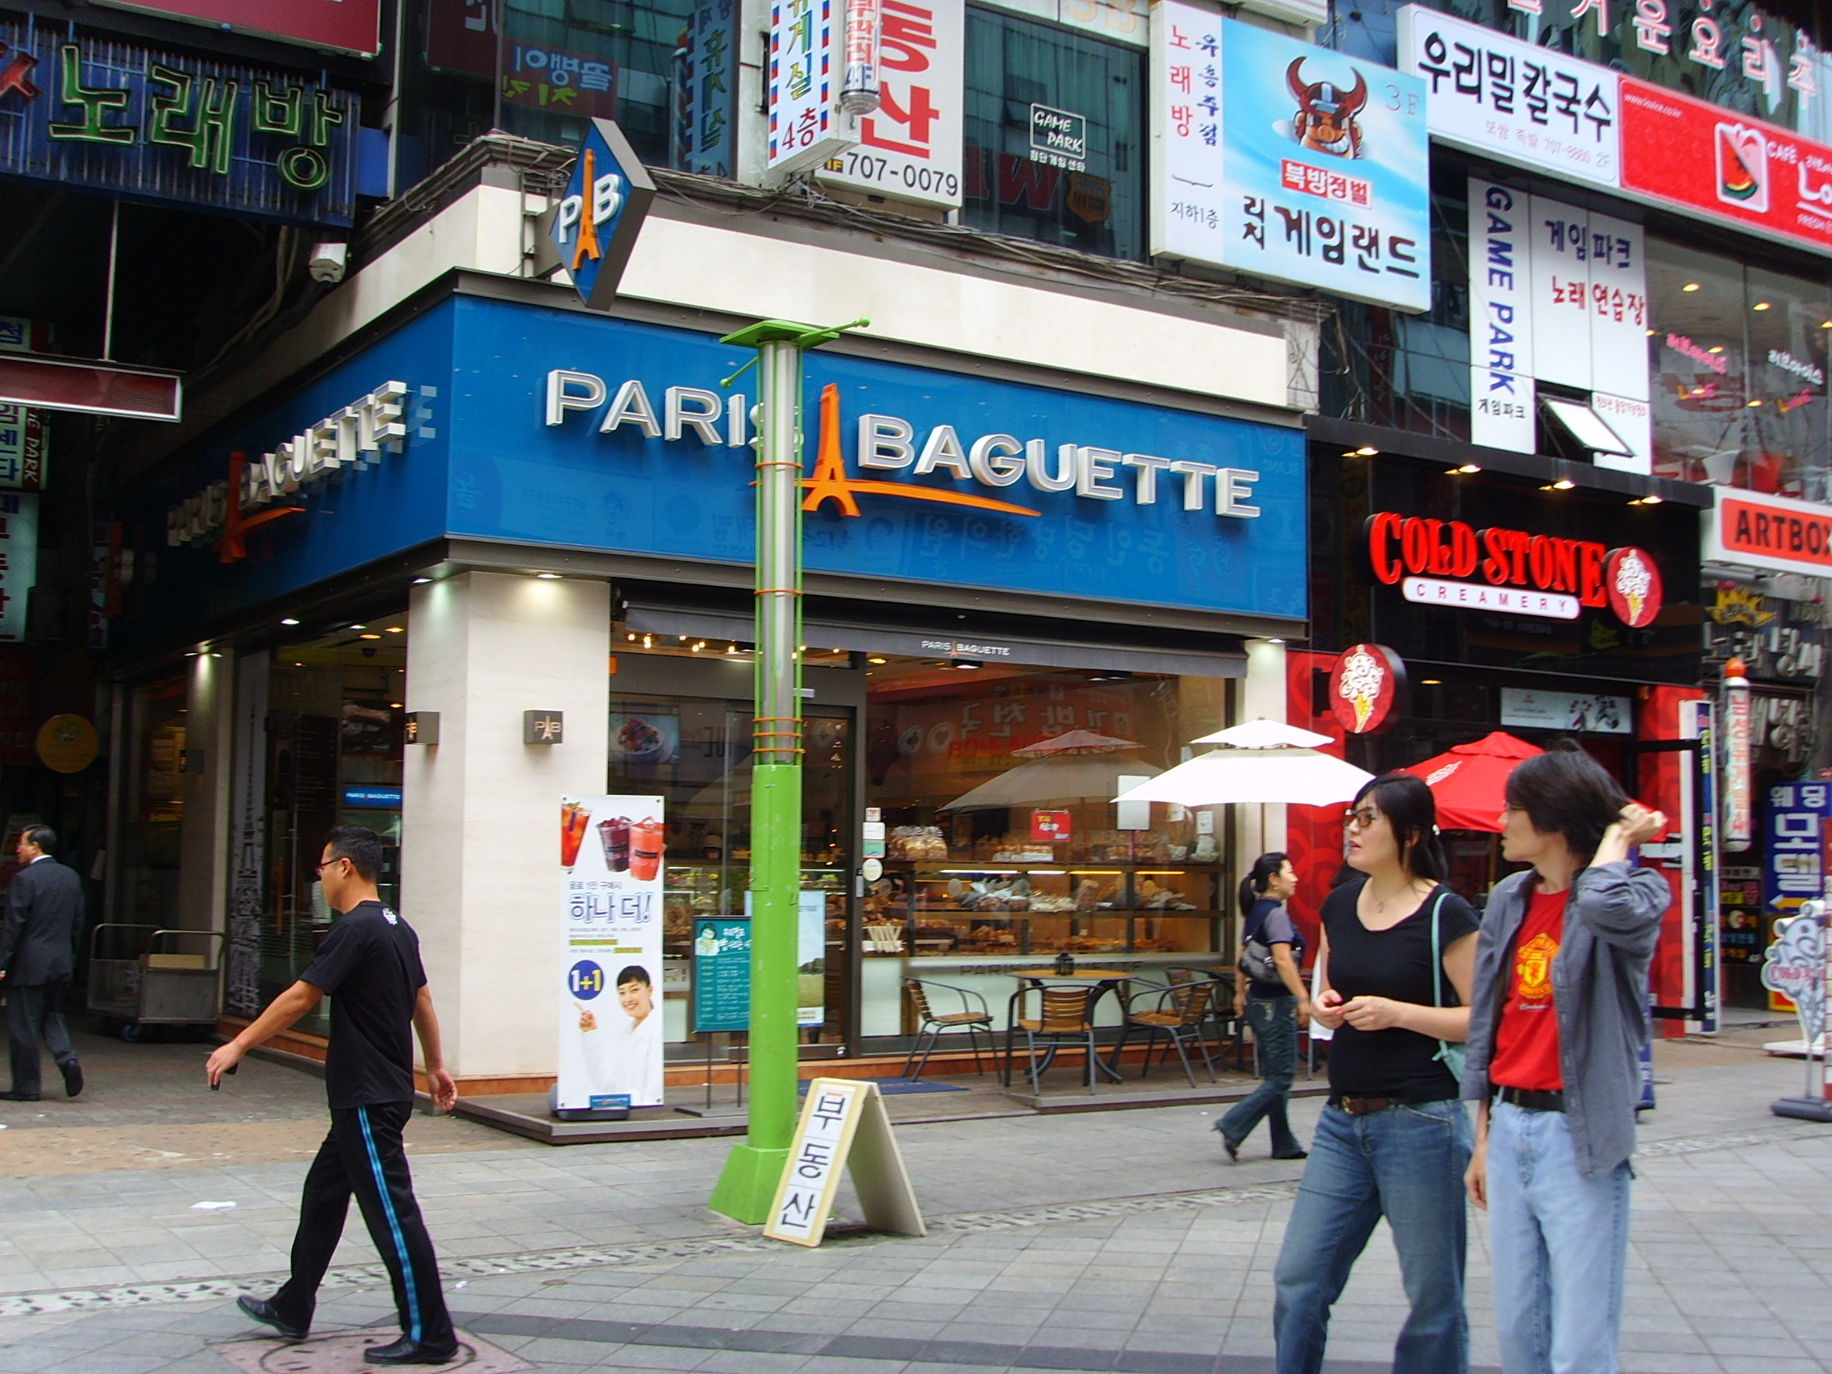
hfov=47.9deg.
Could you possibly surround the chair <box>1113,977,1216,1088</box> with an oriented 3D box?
[{"bbox_3d":[1.765,2.408,14.451,0.580,0.720,0.560,-2,-6,31],"label":"chair"}]

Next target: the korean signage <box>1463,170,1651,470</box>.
[{"bbox_3d":[6.166,-3.402,19.668,2.541,2.500,0.070,4,-6,-33],"label":"korean signage"}]

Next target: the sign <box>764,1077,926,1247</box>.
[{"bbox_3d":[-0.304,2.016,8.824,0.560,0.660,0.410,4,-7,-37],"label":"sign"}]

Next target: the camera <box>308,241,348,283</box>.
[{"bbox_3d":[-3.930,-2.837,13.800,0.220,0.190,0.380,2,25,-12],"label":"camera"}]

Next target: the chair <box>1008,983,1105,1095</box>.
[{"bbox_3d":[0.941,2.343,13.830,0.560,0.720,0.580,1,-5,-9],"label":"chair"}]

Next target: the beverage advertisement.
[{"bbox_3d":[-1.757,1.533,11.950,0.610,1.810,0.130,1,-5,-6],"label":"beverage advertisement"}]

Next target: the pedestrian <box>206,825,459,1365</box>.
[{"bbox_3d":[-1.883,1.286,6.680,0.730,1.690,0.500,-1,-5,15],"label":"pedestrian"}]

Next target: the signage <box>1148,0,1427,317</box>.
[{"bbox_3d":[3.192,-4.379,17.330,2.980,2.080,0.200,4,-6,-32],"label":"signage"}]

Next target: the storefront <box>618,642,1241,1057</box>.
[{"bbox_3d":[0.257,1.231,15.257,5.570,2.960,0.200,4,-6,-33],"label":"storefront"}]

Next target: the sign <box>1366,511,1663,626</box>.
[{"bbox_3d":[5.444,-1.015,18.415,3.750,0.760,0.150,4,-6,-32],"label":"sign"}]

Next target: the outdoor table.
[{"bbox_3d":[1.127,2.412,14.640,0.900,0.730,0.900,1,-5,0],"label":"outdoor table"}]

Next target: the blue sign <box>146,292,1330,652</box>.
[{"bbox_3d":[-2.039,-1.261,18.373,7.450,1.620,8.100,4,-6,-32],"label":"blue sign"}]

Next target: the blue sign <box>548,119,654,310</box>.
[{"bbox_3d":[-2.012,-2.998,13.056,0.160,1.220,1.200,4,-6,-32],"label":"blue sign"}]

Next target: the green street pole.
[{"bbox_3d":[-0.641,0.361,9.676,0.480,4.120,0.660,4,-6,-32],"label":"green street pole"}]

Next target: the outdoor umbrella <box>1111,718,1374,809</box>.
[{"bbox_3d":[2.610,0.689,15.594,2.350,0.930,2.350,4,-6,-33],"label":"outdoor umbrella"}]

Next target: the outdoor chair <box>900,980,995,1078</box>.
[{"bbox_3d":[0.235,2.380,14.420,0.610,0.730,0.540,0,-5,0],"label":"outdoor chair"}]

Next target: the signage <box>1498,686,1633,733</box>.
[{"bbox_3d":[6.065,0.222,19.274,1.780,0.350,0.120,4,-6,-32],"label":"signage"}]

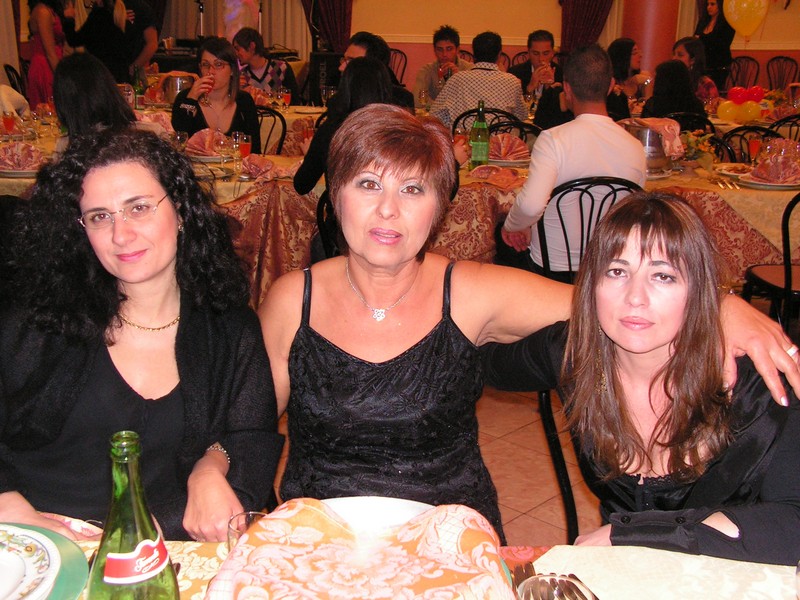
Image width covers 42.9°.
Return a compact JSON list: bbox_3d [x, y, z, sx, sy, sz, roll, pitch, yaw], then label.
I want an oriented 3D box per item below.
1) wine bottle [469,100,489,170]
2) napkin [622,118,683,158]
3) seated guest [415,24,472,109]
[{"bbox_3d":[0.358,-0.737,4.550,0.085,0.304,0.085,2,16,0],"label":"wine bottle"},{"bbox_3d":[1.081,-0.699,4.373,0.280,0.160,0.190,1,16,0],"label":"napkin"},{"bbox_3d":[0.300,-1.239,7.095,0.520,1.320,0.720,2,16,6],"label":"seated guest"}]

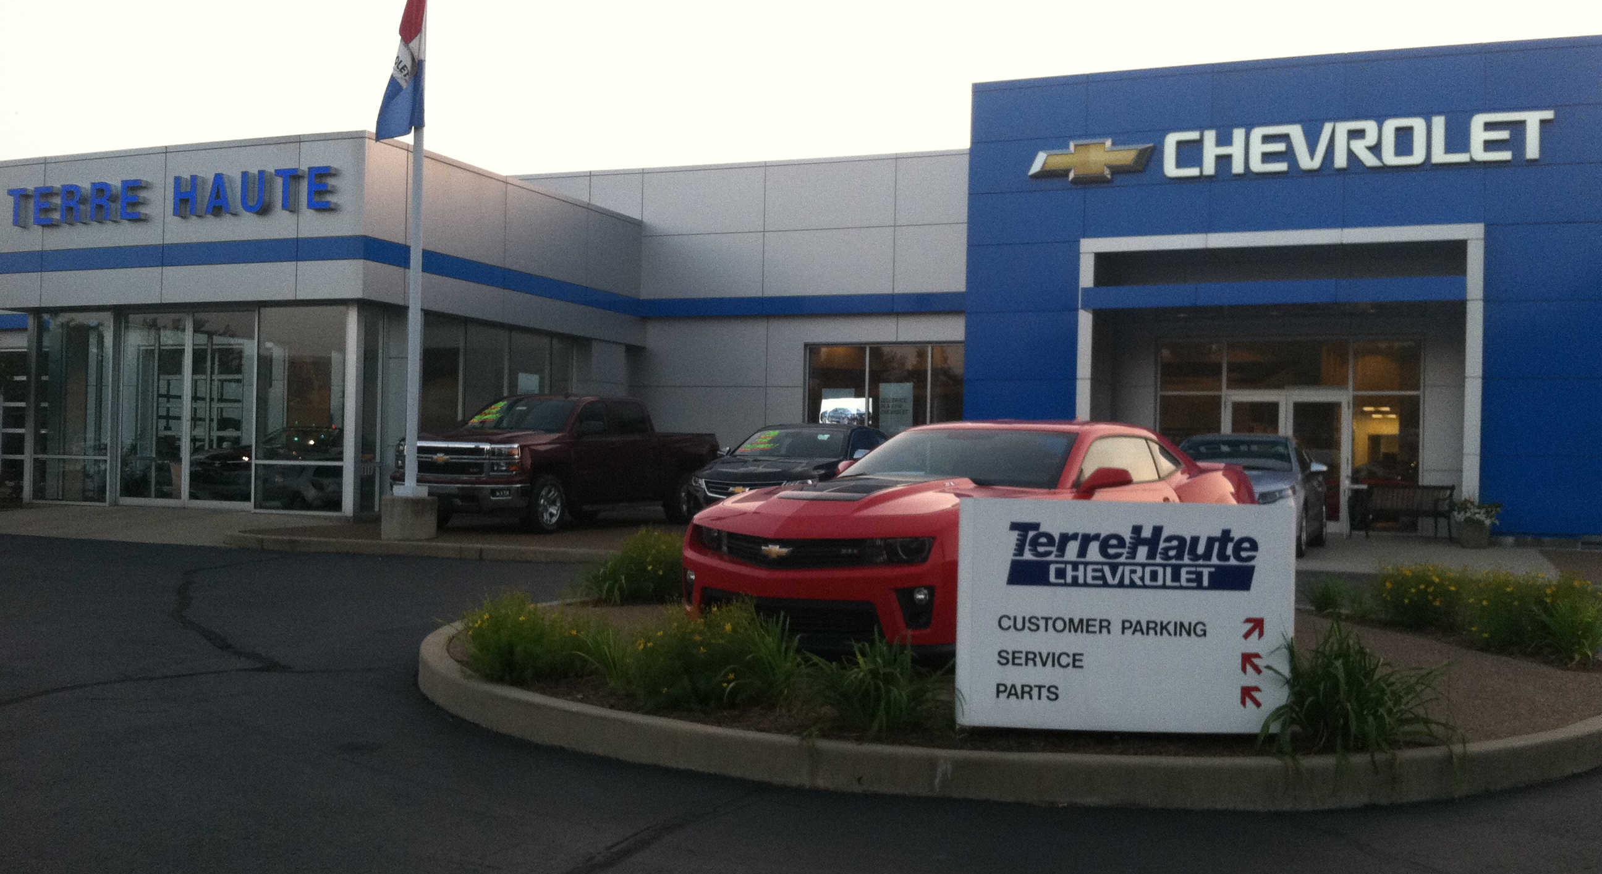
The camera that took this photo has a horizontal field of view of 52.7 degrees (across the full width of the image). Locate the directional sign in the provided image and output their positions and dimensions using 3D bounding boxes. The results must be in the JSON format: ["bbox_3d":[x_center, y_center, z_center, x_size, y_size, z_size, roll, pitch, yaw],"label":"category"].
[{"bbox_3d":[1.262,0.697,6.377,1.303,0.881,0.180,1,-1,0],"label":"directional sign"}]

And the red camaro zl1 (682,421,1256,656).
[{"bbox_3d":[1.278,0.567,10.195,1.960,1.376,4.840,0,-2,35],"label":"red camaro zl1"}]

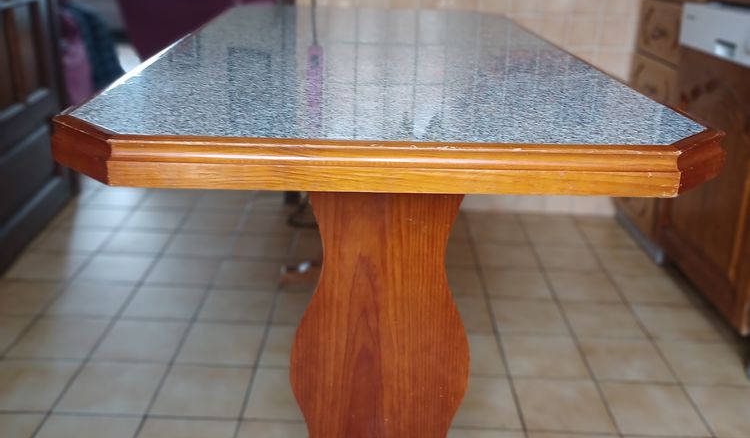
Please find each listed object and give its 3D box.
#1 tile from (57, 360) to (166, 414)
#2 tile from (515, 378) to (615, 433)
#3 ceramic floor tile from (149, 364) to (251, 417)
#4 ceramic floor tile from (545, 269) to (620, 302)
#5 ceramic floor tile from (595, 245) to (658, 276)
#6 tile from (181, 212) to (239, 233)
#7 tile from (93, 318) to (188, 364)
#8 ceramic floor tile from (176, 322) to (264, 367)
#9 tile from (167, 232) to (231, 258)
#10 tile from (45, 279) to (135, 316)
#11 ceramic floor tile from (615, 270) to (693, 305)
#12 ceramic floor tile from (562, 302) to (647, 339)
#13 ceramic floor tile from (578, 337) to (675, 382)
[{"bbox_3d":[-0.586,0.384,1.629,0.199,0.010,0.199,2,21,0],"label":"tile"},{"bbox_3d":[0.420,0.421,1.626,0.198,0.010,0.198,2,22,0],"label":"tile"},{"bbox_3d":[-0.385,0.391,1.629,0.199,0.009,0.199,2,22,0],"label":"ceramic floor tile"},{"bbox_3d":[0.638,0.210,2.210,0.200,0.010,0.200,2,22,0],"label":"ceramic floor tile"},{"bbox_3d":[0.851,0.143,2.417,0.200,0.010,0.200,2,22,0],"label":"ceramic floor tile"},{"bbox_3d":[-0.572,0.015,2.569,0.199,0.010,0.199,2,21,0],"label":"tile"},{"bbox_3d":[-0.583,0.310,1.817,0.199,0.010,0.199,2,21,0],"label":"tile"},{"bbox_3d":[-0.381,0.316,1.812,0.198,0.010,0.198,2,22,0],"label":"ceramic floor tile"},{"bbox_3d":[-0.577,0.086,2.381,0.199,0.009,0.199,2,22,0],"label":"tile"},{"bbox_3d":[-0.788,0.229,2.021,0.200,0.010,0.200,2,22,0],"label":"tile"},{"bbox_3d":[0.834,0.216,2.195,0.199,0.009,0.199,2,22,0],"label":"ceramic floor tile"},{"bbox_3d":[0.631,0.283,2.006,0.199,0.010,0.199,2,21,0],"label":"ceramic floor tile"},{"bbox_3d":[0.632,0.359,1.832,0.200,0.010,0.200,2,22,0],"label":"ceramic floor tile"}]

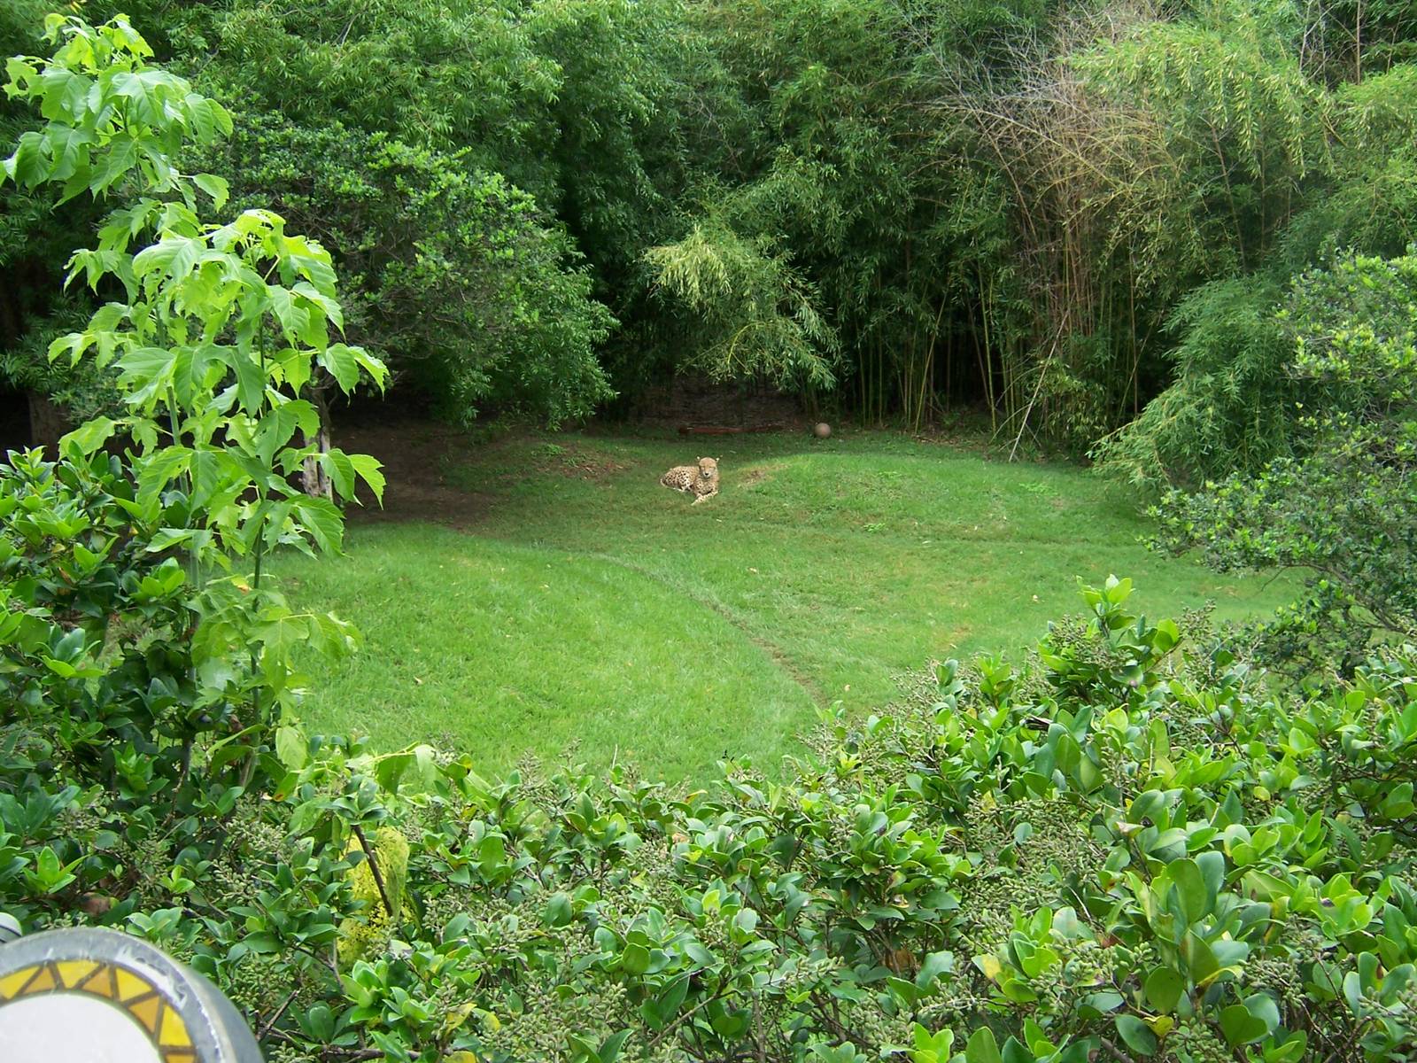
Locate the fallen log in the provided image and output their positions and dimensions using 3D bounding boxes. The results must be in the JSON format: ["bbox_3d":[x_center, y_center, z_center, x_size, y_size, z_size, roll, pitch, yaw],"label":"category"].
[{"bbox_3d":[0.379,-1.600,21.200,1.740,0.140,0.160,-3,12,-15],"label":"fallen log"}]

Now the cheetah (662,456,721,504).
[{"bbox_3d":[-0.234,-0.643,16.800,0.440,0.490,1.000,-8,14,-32],"label":"cheetah"}]

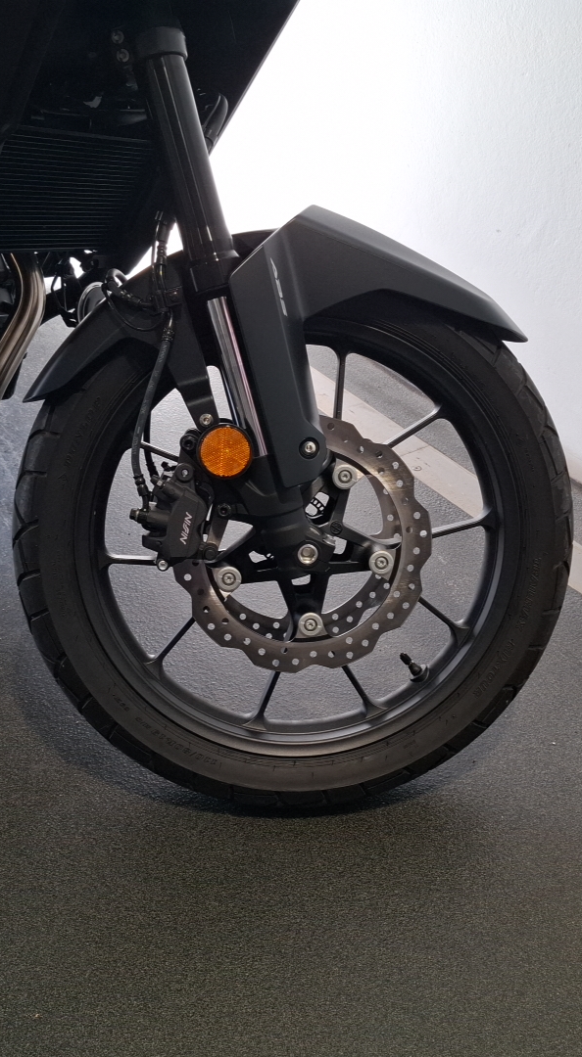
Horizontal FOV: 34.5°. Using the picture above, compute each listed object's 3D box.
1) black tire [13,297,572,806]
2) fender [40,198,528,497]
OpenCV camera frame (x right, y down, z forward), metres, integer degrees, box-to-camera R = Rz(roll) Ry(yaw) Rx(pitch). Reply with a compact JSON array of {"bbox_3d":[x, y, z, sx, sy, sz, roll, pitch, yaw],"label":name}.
[{"bbox_3d":[0.009,0.012,1.108,0.658,0.658,0.112,1,9,-4],"label":"black tire"},{"bbox_3d":[-0.016,-0.205,1.073,0.570,0.305,0.245,1,9,-4],"label":"fender"}]

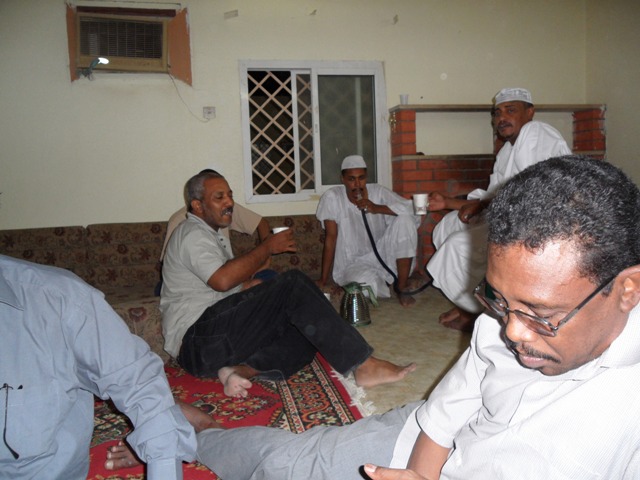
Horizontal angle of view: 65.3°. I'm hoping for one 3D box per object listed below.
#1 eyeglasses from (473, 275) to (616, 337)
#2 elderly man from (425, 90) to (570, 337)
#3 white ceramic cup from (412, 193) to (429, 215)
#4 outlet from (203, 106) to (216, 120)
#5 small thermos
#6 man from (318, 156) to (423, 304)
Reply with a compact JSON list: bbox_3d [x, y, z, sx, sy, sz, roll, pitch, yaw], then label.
[{"bbox_3d":[0.280,0.054,0.603,0.140,0.045,0.140,-36,26,-14],"label":"eyeglasses"},{"bbox_3d":[0.890,-0.156,2.420,0.740,1.130,0.500,-4,5,-19],"label":"elderly man"},{"bbox_3d":[0.475,-0.173,2.360,0.074,0.096,0.074,-2,4,0],"label":"white ceramic cup"},{"bbox_3d":[-0.737,-0.848,3.334,0.085,0.085,0.014,-3,5,-12],"label":"outlet"},{"bbox_3d":[0.204,0.321,2.573,0.190,0.215,0.150,-3,4,-5],"label":"small thermos"},{"bbox_3d":[0.297,-0.071,3.060,0.610,0.910,0.600,-3,4,-7],"label":"man"}]

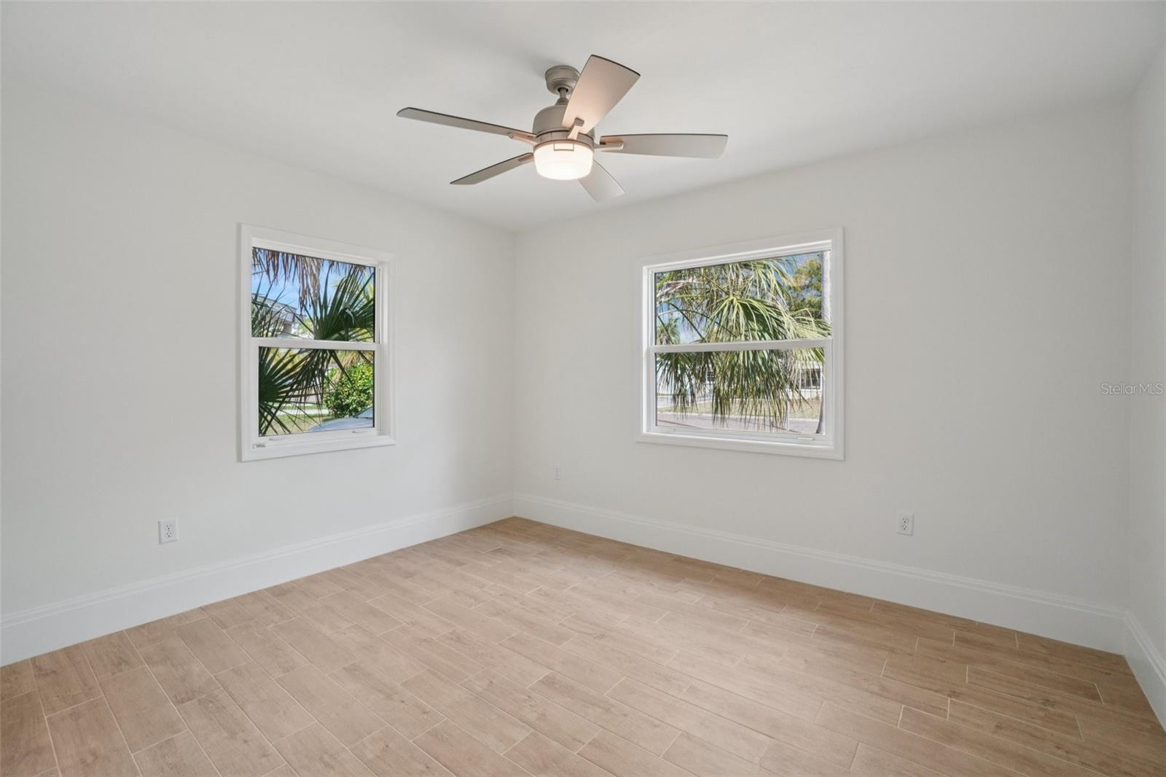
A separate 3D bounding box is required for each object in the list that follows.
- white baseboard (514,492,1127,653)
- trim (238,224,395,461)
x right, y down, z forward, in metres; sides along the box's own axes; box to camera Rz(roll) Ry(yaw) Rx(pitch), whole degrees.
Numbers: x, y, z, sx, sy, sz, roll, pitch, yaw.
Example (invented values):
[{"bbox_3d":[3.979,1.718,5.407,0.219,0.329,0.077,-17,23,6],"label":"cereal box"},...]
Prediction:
[{"bbox_3d":[0.882,1.038,3.165,3.640,0.203,0.022,1,1,36],"label":"white baseboard"},{"bbox_3d":[-1.612,-0.258,3.035,0.110,1.300,0.900,1,1,39],"label":"trim"}]

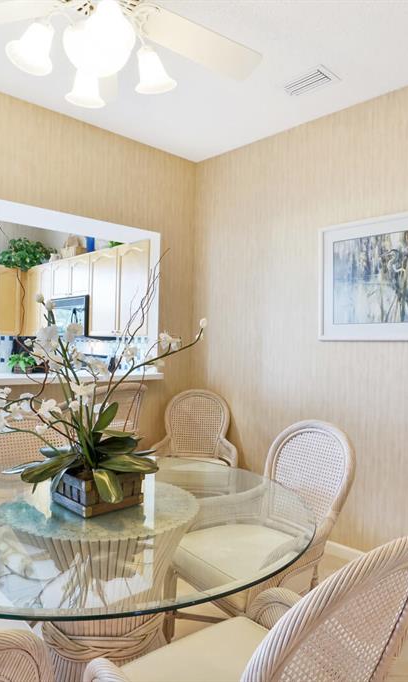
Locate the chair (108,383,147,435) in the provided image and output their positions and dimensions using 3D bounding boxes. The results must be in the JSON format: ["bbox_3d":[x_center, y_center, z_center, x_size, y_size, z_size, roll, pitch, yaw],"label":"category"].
[{"bbox_3d":[-0.680,0.774,2.890,0.600,1.080,0.590,0,0,-42],"label":"chair"}]

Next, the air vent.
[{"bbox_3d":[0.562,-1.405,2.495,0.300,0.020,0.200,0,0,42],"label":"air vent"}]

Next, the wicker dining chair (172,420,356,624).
[{"bbox_3d":[0.260,0.843,1.990,0.670,0.945,0.570,0,0,-38],"label":"wicker dining chair"}]

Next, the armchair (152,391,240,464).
[{"bbox_3d":[-0.045,0.843,3.130,0.570,0.945,0.650,0,0,5],"label":"armchair"}]

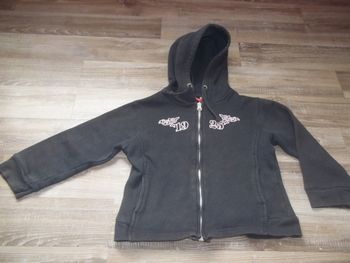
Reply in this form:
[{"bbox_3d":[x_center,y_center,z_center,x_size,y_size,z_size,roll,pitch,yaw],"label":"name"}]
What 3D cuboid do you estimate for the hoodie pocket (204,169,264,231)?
[{"bbox_3d":[0.122,0.143,0.692,0.115,0.024,0.133,3,57,-2],"label":"hoodie pocket"}]

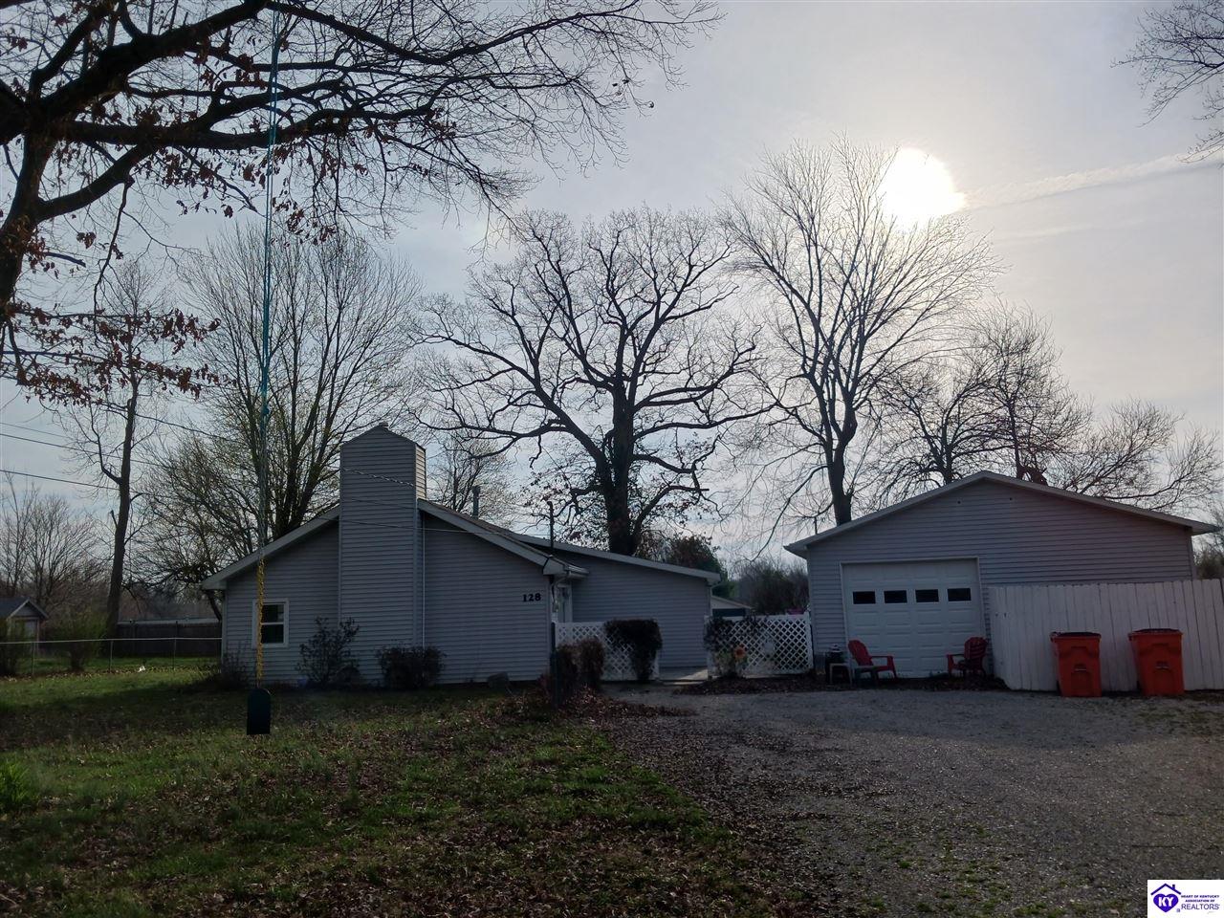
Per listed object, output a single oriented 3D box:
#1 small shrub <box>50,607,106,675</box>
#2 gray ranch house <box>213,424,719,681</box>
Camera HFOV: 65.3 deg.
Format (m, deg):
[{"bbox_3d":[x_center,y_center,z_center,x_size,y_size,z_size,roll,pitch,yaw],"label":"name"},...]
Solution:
[{"bbox_3d":[-21.145,7.099,37.800,2.150,2.610,2.100,-2,-9,0],"label":"small shrub"},{"bbox_3d":[-3.180,3.078,27.741,12.080,6.010,12.300,-3,-9,3],"label":"gray ranch house"}]

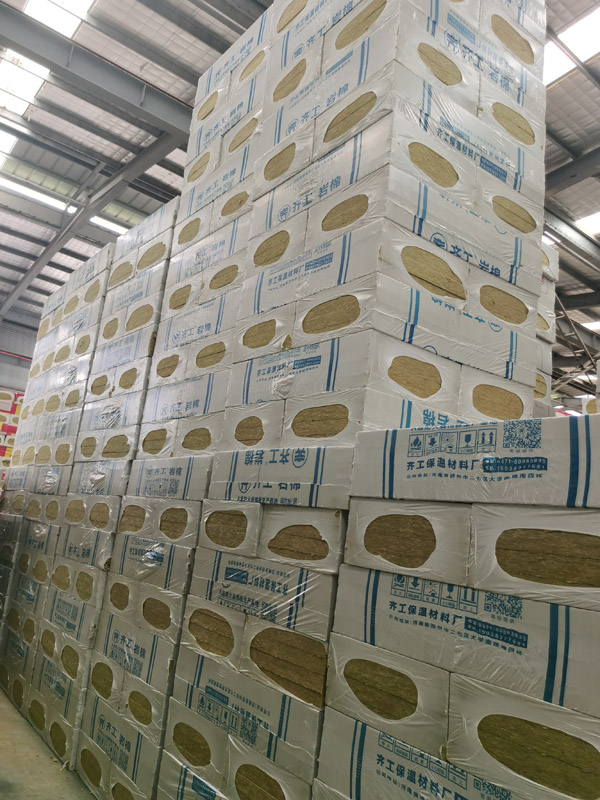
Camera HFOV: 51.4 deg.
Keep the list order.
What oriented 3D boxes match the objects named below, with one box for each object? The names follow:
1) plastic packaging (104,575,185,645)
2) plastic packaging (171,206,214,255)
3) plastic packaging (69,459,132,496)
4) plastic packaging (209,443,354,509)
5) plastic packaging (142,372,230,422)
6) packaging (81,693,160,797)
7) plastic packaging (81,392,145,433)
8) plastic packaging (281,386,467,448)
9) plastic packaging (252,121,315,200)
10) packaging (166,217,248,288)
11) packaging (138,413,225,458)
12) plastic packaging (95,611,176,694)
[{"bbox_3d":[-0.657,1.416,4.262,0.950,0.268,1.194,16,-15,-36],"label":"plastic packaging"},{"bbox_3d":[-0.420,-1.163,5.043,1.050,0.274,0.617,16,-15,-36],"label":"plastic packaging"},{"bbox_3d":[-1.351,0.674,5.028,0.600,0.262,1.200,15,-14,-35],"label":"plastic packaging"},{"bbox_3d":[0.093,0.442,3.240,0.600,0.262,1.200,15,-14,-35],"label":"plastic packaging"},{"bbox_3d":[-0.540,0.058,4.284,0.600,0.262,1.200,15,-14,-35],"label":"plastic packaging"},{"bbox_3d":[-0.915,2.179,4.088,0.600,0.262,1.200,15,-14,-35],"label":"packaging"},{"bbox_3d":[-1.241,0.164,4.992,0.600,0.262,1.200,15,-14,-35],"label":"plastic packaging"},{"bbox_3d":[0.571,0.218,3.256,1.200,0.262,0.600,15,-14,-35],"label":"plastic packaging"},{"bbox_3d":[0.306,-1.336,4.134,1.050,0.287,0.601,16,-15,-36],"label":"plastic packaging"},{"bbox_3d":[-0.445,-0.983,4.619,0.600,0.262,1.204,16,-15,-36],"label":"packaging"},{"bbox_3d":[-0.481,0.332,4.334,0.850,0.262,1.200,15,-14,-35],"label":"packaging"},{"bbox_3d":[-0.840,1.635,4.120,0.600,0.269,1.199,16,-15,-36],"label":"plastic packaging"}]

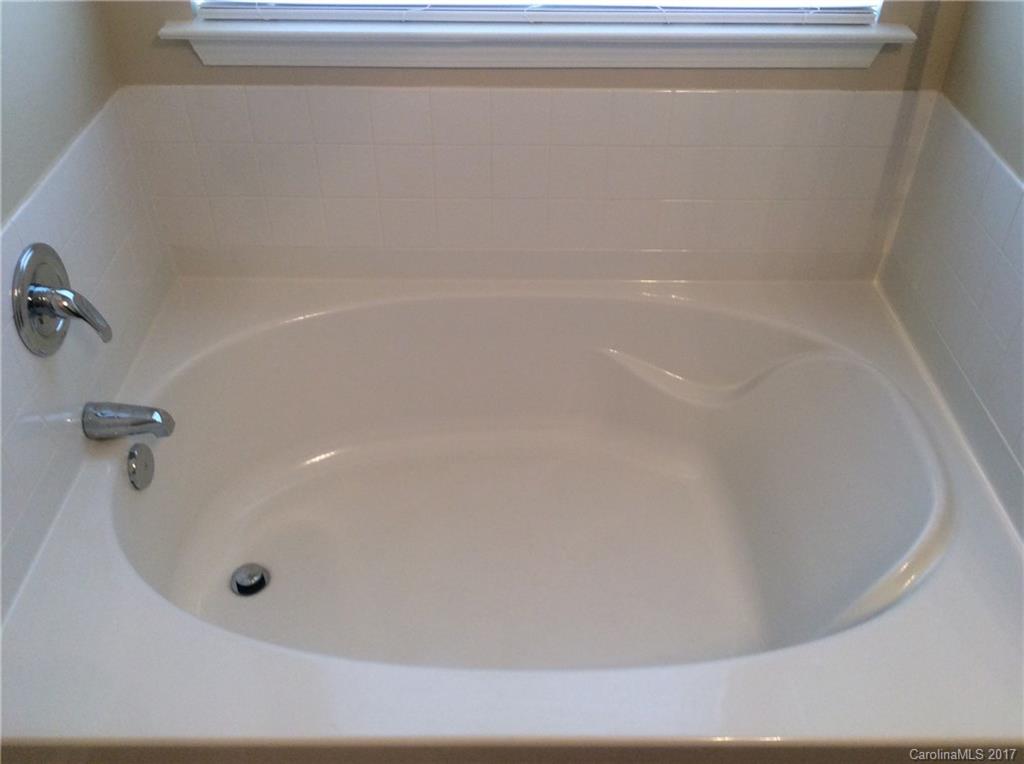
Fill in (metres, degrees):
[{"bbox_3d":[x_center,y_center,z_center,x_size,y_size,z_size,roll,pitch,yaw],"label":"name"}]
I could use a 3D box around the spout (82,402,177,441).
[{"bbox_3d":[-0.630,0.067,1.568,0.140,0.066,0.061,0,39,-1],"label":"spout"}]

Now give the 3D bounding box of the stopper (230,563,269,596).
[{"bbox_3d":[-0.503,0.378,1.813,0.075,0.025,0.075,0,39,-1],"label":"stopper"}]

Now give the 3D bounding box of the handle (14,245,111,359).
[{"bbox_3d":[-0.653,-0.121,1.399,0.092,0.174,0.174,0,39,-1],"label":"handle"}]

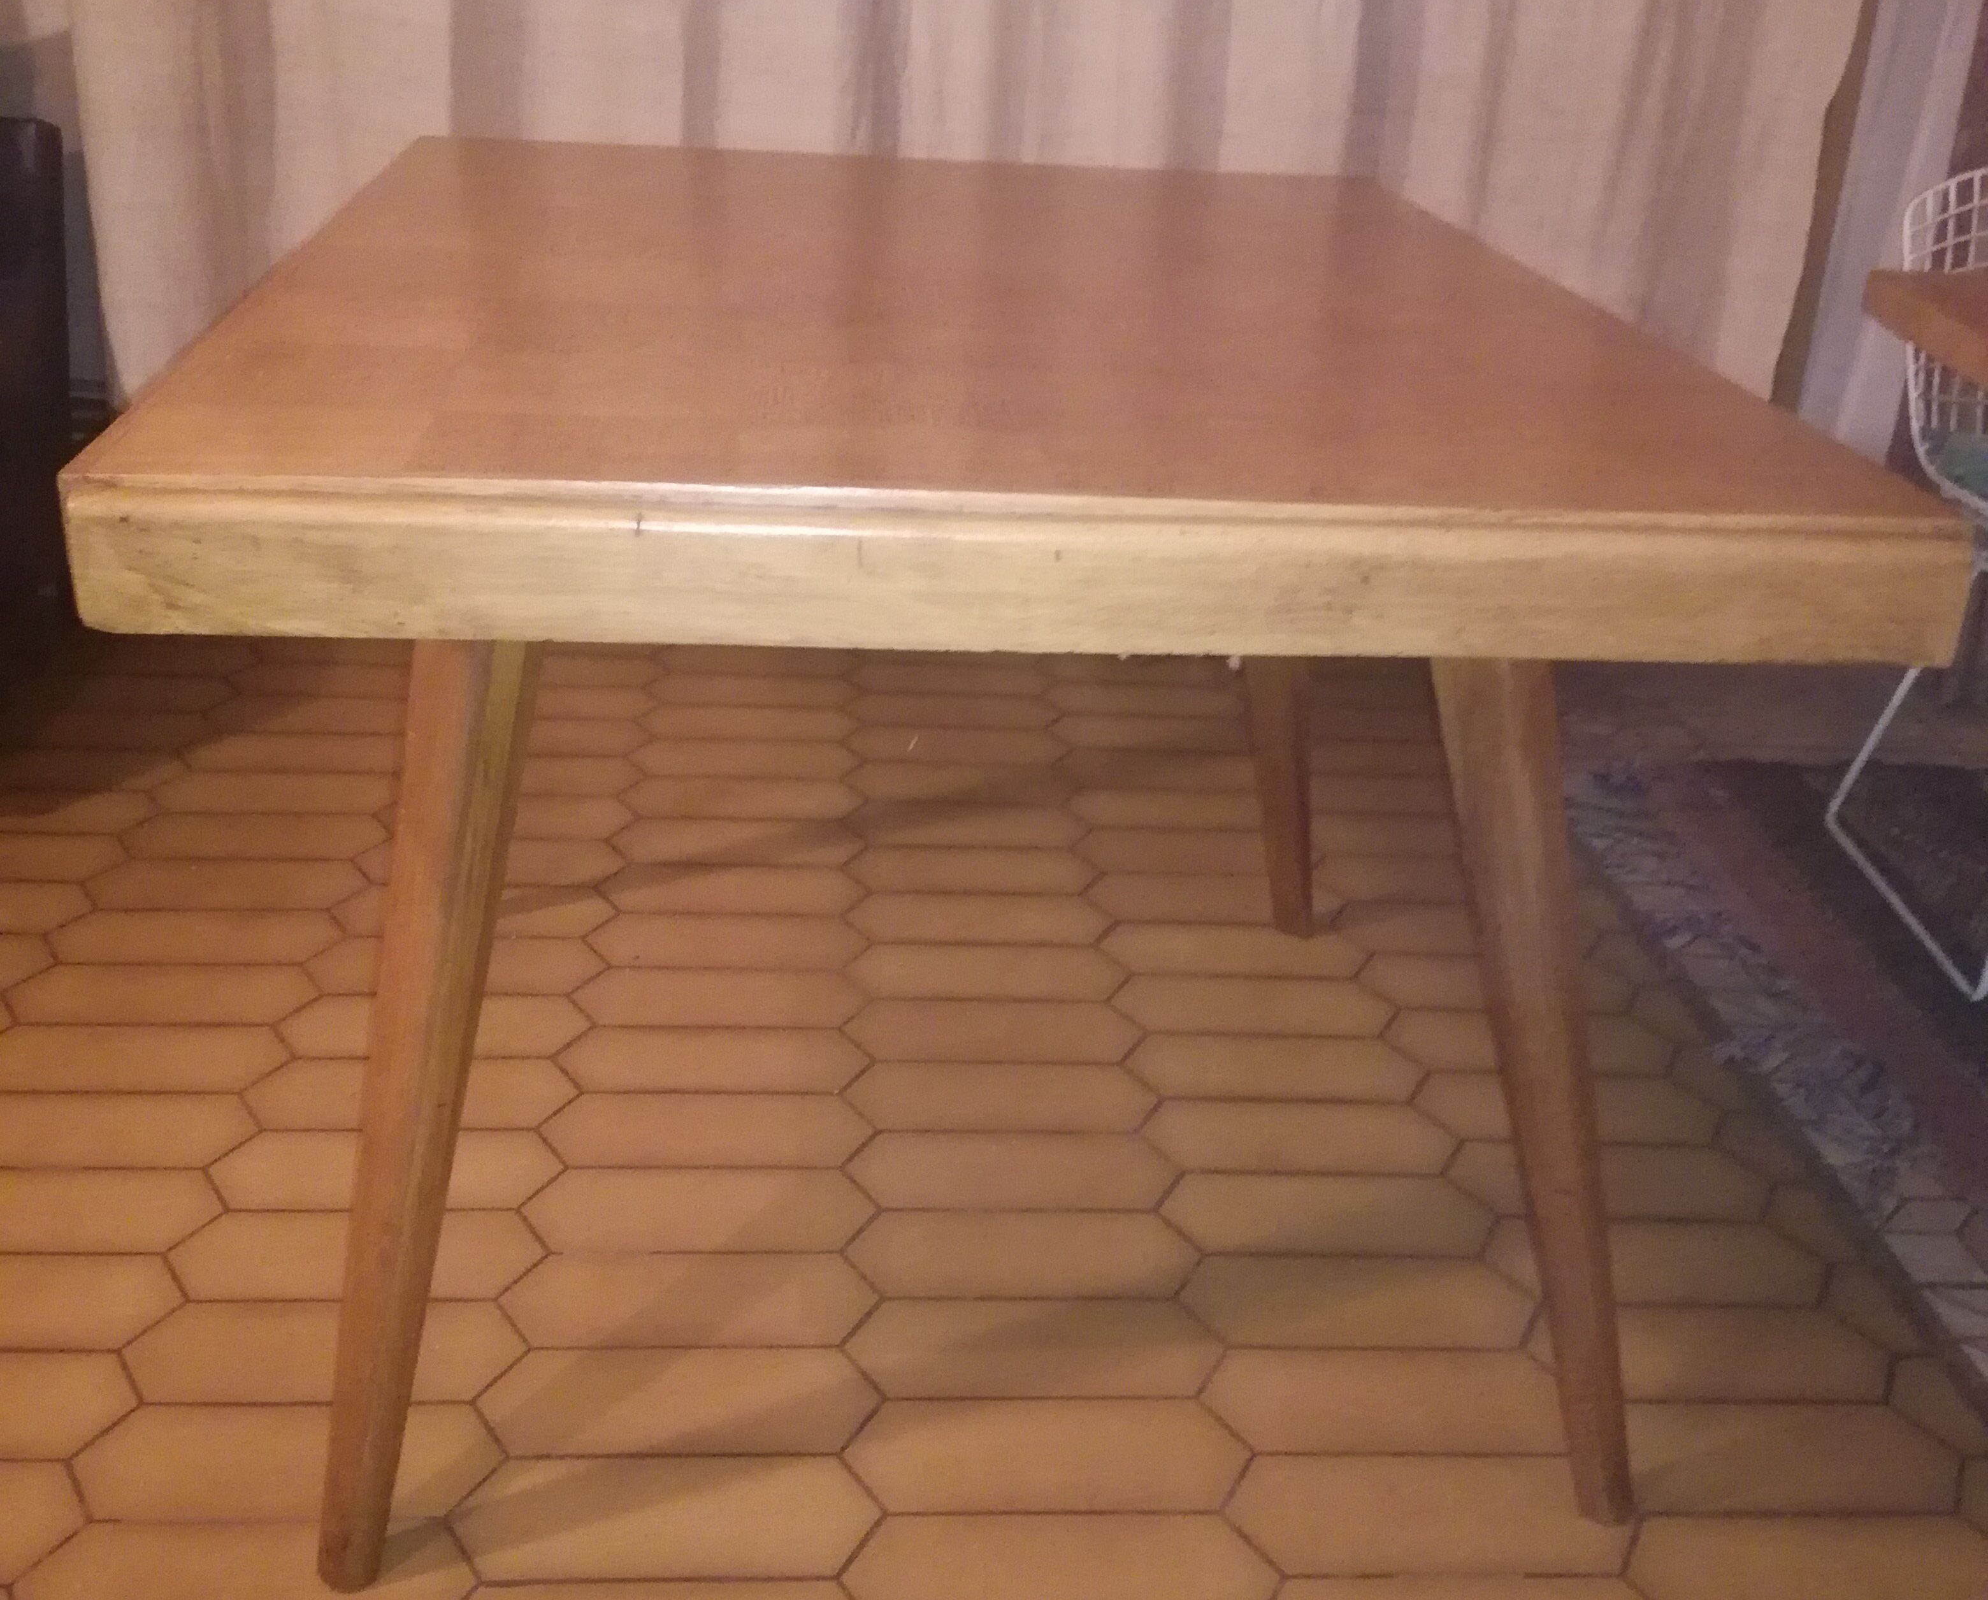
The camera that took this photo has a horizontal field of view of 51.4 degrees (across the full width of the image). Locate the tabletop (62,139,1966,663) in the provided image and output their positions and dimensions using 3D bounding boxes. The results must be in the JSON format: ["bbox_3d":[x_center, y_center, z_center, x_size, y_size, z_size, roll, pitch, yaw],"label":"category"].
[{"bbox_3d":[-0.023,-0.335,1.454,0.890,0.074,1.082,0,25,-7],"label":"tabletop"}]

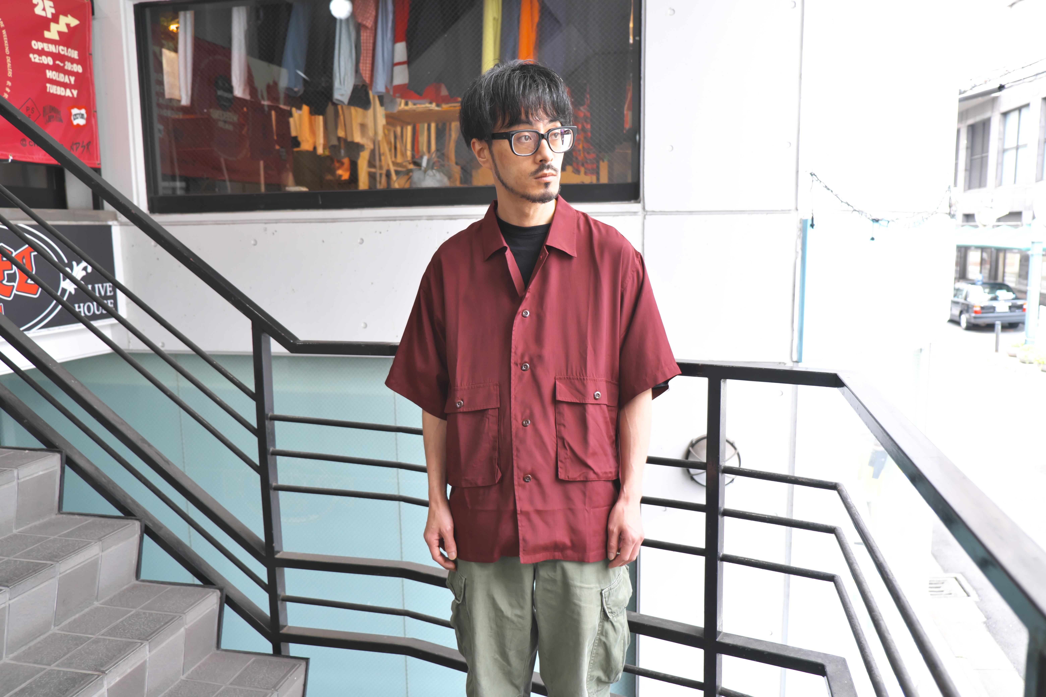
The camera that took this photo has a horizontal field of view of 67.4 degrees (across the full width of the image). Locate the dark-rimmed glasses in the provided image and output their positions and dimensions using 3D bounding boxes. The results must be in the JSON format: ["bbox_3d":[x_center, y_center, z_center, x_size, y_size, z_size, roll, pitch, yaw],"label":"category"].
[{"bbox_3d":[0.003,-0.393,1.508,0.145,0.050,0.145,-9,13,-29],"label":"dark-rimmed glasses"}]

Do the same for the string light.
[{"bbox_3d":[1.918,-0.765,4.121,1.240,0.300,0.070,-5,8,-33],"label":"string light"}]

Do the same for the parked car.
[{"bbox_3d":[15.900,-1.550,27.350,1.700,1.480,4.680,1,7,12],"label":"parked car"}]

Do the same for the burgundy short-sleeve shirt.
[{"bbox_3d":[0.019,0.055,1.605,0.595,0.725,0.290,0,7,4],"label":"burgundy short-sleeve shirt"}]

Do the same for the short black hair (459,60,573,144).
[{"bbox_3d":[-0.014,-0.475,1.545,0.190,0.190,0.235,-9,13,-29],"label":"short black hair"}]

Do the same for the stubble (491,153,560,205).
[{"bbox_3d":[0.019,-0.323,1.495,0.135,0.100,0.100,-9,13,-29],"label":"stubble"}]

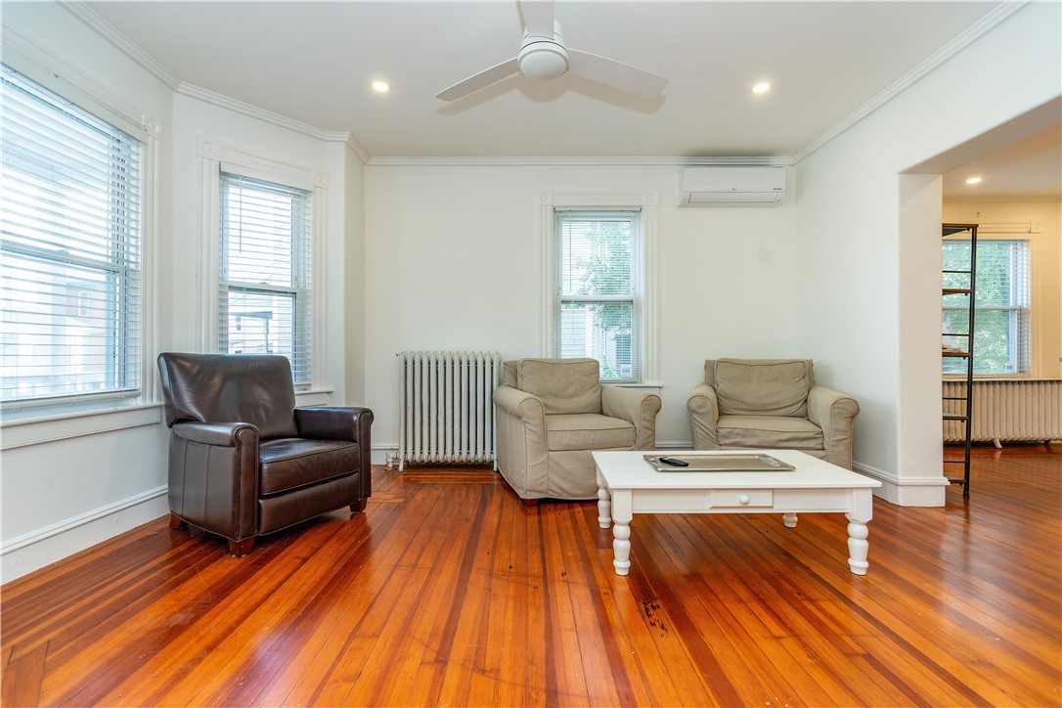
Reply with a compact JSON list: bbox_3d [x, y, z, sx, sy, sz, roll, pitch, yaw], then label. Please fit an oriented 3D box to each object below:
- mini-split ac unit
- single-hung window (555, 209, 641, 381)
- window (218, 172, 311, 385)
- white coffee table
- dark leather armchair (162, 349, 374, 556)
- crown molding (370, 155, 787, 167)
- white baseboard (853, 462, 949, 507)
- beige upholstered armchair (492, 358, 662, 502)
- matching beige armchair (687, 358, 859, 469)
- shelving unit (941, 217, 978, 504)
[{"bbox_3d":[1.675,-1.380,3.955,0.840,0.305,0.190,0,0,0],"label":"mini-split ac unit"},{"bbox_3d":[0.580,-0.507,4.080,0.740,1.490,0.100,0,0,0],"label":"single-hung window"},{"bbox_3d":[-1.840,-0.485,3.300,0.100,1.450,0.610,0,0,45],"label":"window"},{"bbox_3d":[0.900,0.741,2.290,1.135,0.406,0.660,0,0,0],"label":"white coffee table"},{"bbox_3d":[-1.547,0.466,2.743,0.910,0.955,0.790,0,0,30],"label":"dark leather armchair"},{"bbox_3d":[0.425,-1.650,4.020,3.690,0.085,0.065,0,0,0],"label":"crown molding"},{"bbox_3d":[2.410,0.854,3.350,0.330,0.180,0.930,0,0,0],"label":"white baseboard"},{"bbox_3d":[0.315,0.494,3.465,1.010,0.900,0.890,0,0,-13],"label":"beige upholstered armchair"},{"bbox_3d":[1.615,0.494,3.400,1.010,0.900,0.890,0,0,14],"label":"matching beige armchair"},{"bbox_3d":[2.745,0.044,3.480,0.360,1.800,0.750,0,0,0],"label":"shelving unit"}]

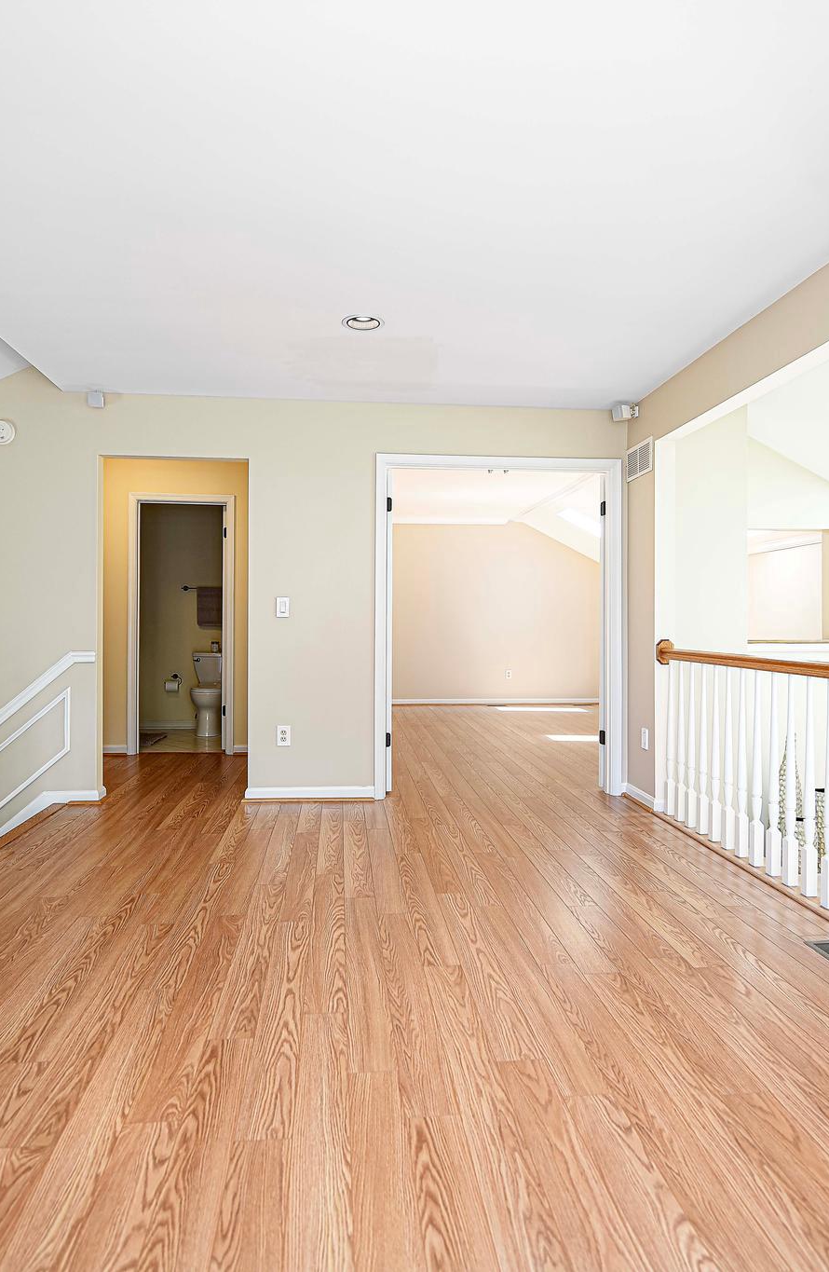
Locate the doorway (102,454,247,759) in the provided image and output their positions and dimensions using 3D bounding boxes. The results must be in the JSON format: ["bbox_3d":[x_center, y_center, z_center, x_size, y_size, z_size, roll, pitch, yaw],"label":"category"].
[{"bbox_3d":[-1.441,-0.035,4.827,0.865,2.060,0.130,0,1,-5],"label":"doorway"}]

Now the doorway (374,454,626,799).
[{"bbox_3d":[0.523,-0.051,4.995,1.558,2.105,0.150,0,1,-5],"label":"doorway"}]

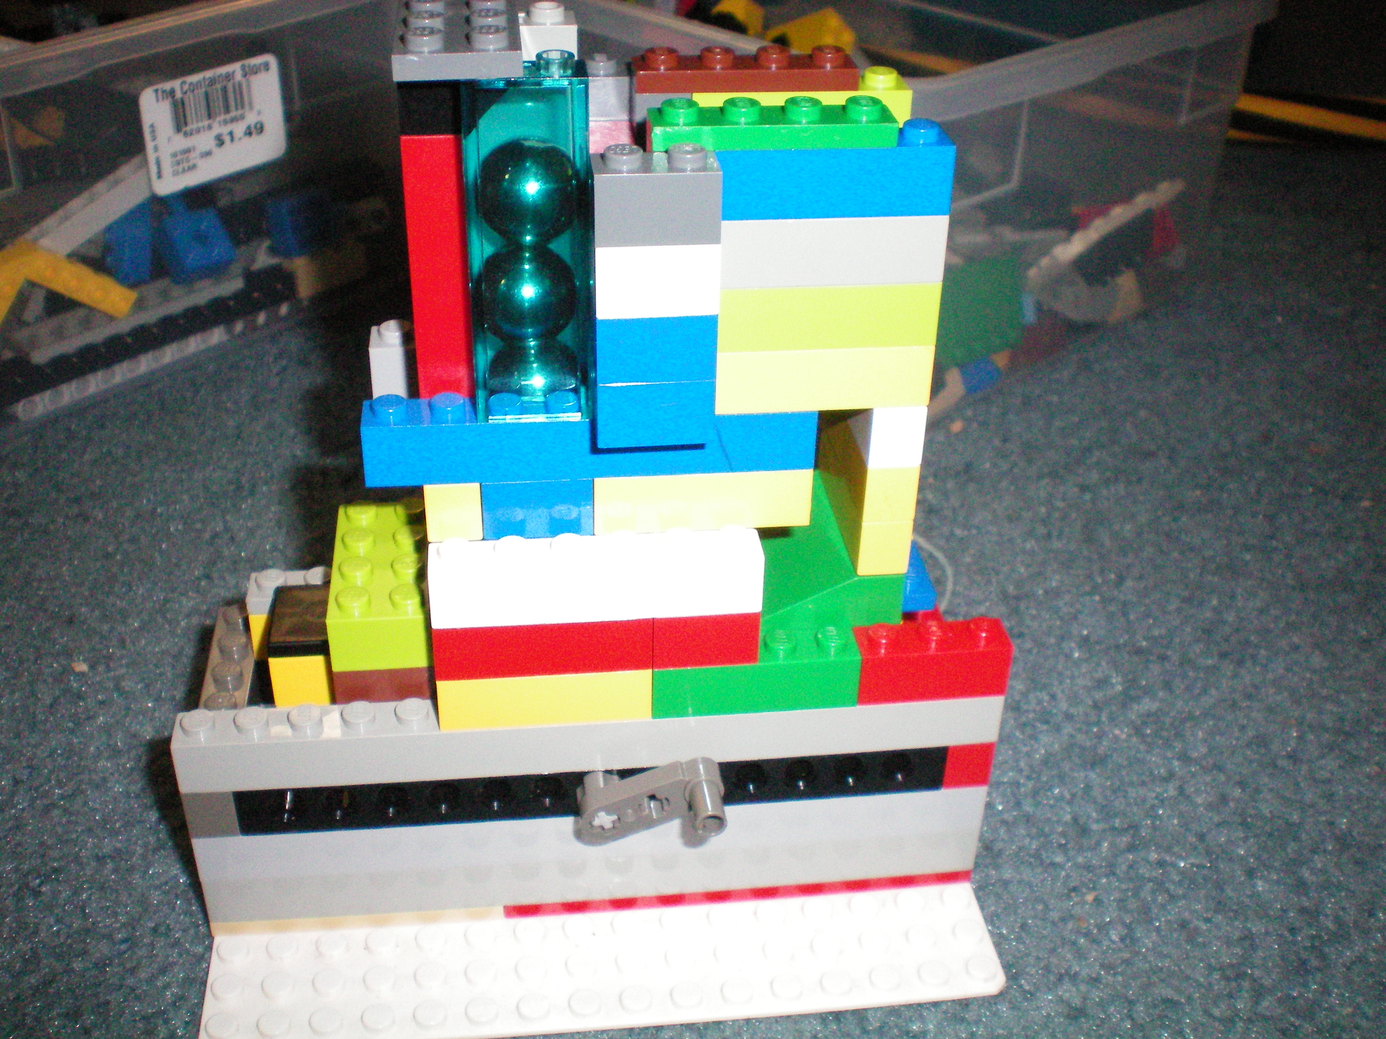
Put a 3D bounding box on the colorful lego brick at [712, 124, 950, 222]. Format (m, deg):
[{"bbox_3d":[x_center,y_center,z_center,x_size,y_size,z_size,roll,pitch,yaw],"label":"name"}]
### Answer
[{"bbox_3d":[0.018,-0.047,0.201,0.032,0.011,0.008,-2,34,-6],"label":"colorful lego brick"}]

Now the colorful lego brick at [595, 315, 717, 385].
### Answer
[{"bbox_3d":[-0.005,-0.025,0.203,0.016,0.011,0.008,-3,33,-7],"label":"colorful lego brick"}]

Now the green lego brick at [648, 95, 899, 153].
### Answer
[{"bbox_3d":[0.010,-0.052,0.197,0.032,0.005,0.008,-3,33,-7],"label":"green lego brick"}]

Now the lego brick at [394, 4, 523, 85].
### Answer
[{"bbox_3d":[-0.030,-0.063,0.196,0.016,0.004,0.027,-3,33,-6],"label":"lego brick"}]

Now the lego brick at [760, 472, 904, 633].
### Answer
[{"bbox_3d":[0.019,0.004,0.249,0.024,0.010,0.032,-3,33,-6],"label":"lego brick"}]

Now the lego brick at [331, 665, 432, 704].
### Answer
[{"bbox_3d":[-0.048,0.021,0.244,0.016,0.010,0.020,-2,34,-6],"label":"lego brick"}]

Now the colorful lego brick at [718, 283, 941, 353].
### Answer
[{"bbox_3d":[0.018,-0.030,0.212,0.032,0.010,0.008,-2,34,-6],"label":"colorful lego brick"}]

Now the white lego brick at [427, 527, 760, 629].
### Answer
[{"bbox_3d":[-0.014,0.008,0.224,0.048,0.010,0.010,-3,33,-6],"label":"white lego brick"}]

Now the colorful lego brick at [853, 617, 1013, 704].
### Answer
[{"bbox_3d":[0.037,0.022,0.239,0.024,0.010,0.008,-3,33,-6],"label":"colorful lego brick"}]

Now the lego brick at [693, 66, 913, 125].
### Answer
[{"bbox_3d":[0.015,-0.060,0.221,0.032,0.011,0.008,-2,34,-6],"label":"lego brick"}]

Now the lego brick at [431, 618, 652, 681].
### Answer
[{"bbox_3d":[-0.022,0.017,0.228,0.032,0.010,0.008,-2,34,-6],"label":"lego brick"}]

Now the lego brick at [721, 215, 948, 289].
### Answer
[{"bbox_3d":[0.018,-0.038,0.207,0.032,0.011,0.008,-3,33,-7],"label":"lego brick"}]

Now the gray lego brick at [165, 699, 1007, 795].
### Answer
[{"bbox_3d":[-0.015,0.032,0.238,0.128,0.011,0.008,-3,33,-7],"label":"gray lego brick"}]

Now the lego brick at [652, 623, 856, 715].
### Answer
[{"bbox_3d":[0.009,0.023,0.236,0.032,0.011,0.008,-2,34,-6],"label":"lego brick"}]

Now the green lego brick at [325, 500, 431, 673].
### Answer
[{"bbox_3d":[-0.048,0.009,0.242,0.016,0.011,0.032,-3,33,-7],"label":"green lego brick"}]

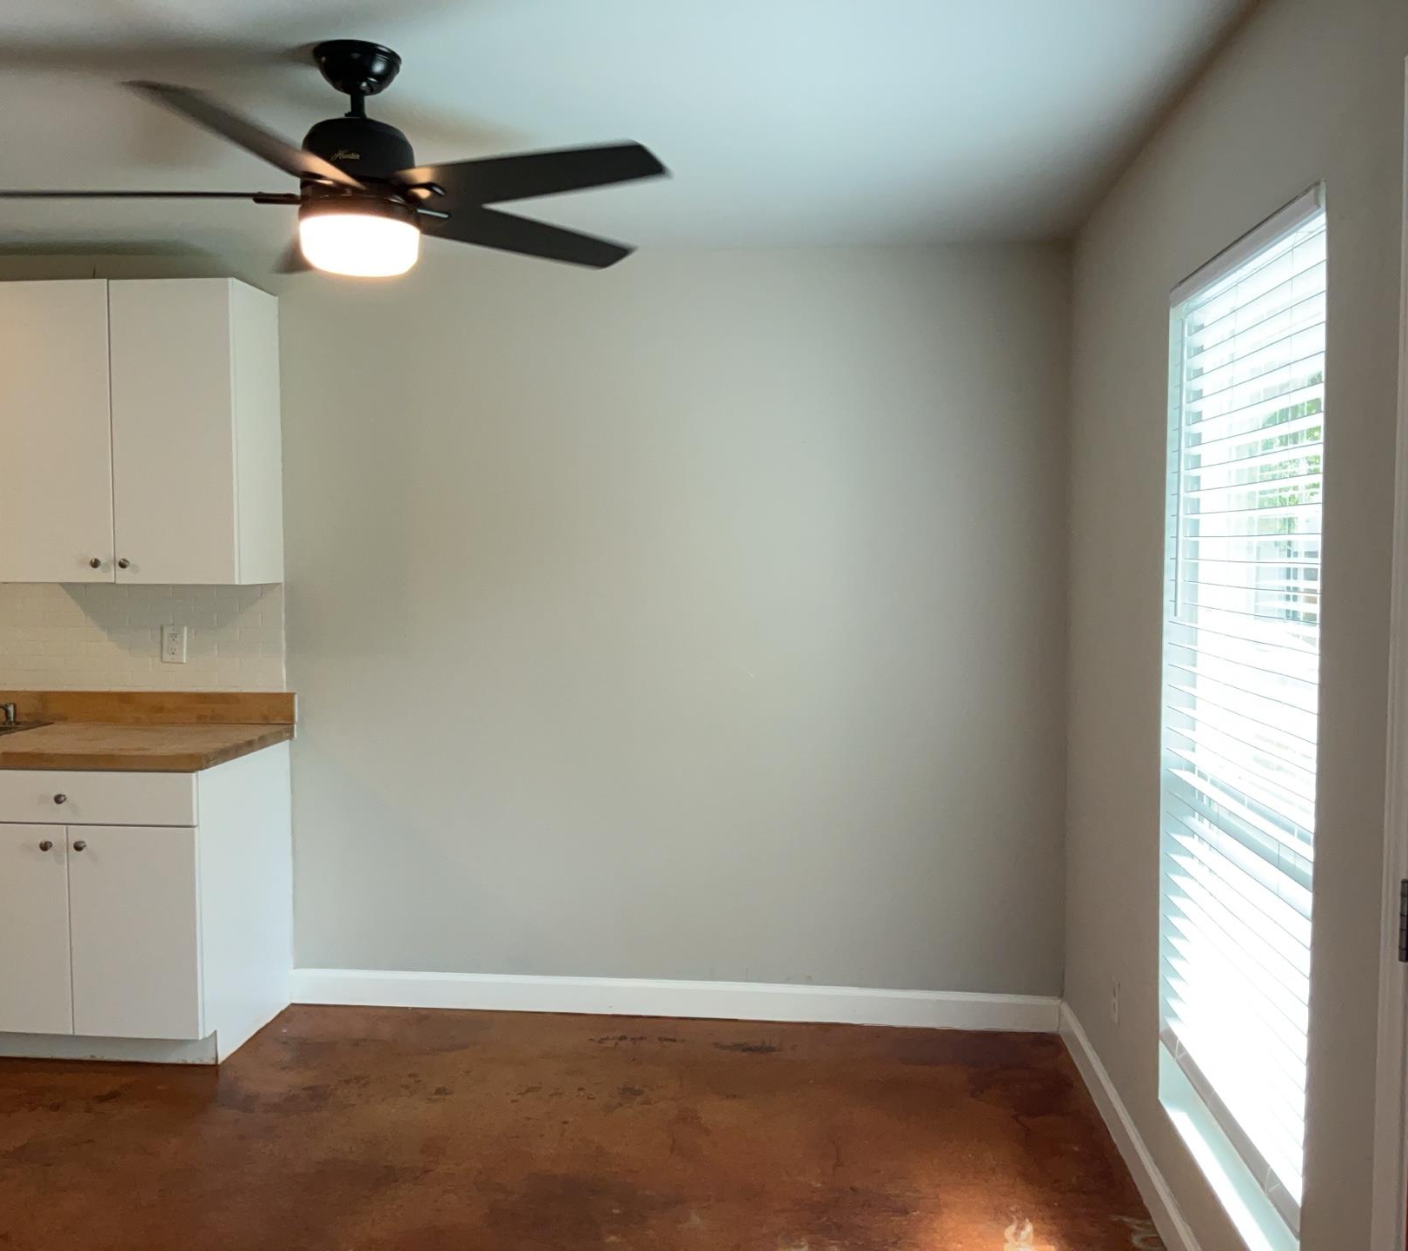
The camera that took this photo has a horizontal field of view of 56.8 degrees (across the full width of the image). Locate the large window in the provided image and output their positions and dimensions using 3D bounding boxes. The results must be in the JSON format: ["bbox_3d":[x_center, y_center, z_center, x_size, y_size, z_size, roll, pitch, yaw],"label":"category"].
[{"bbox_3d":[0.997,0.128,2.405,0.068,1.643,0.866,0,3,5],"label":"large window"}]

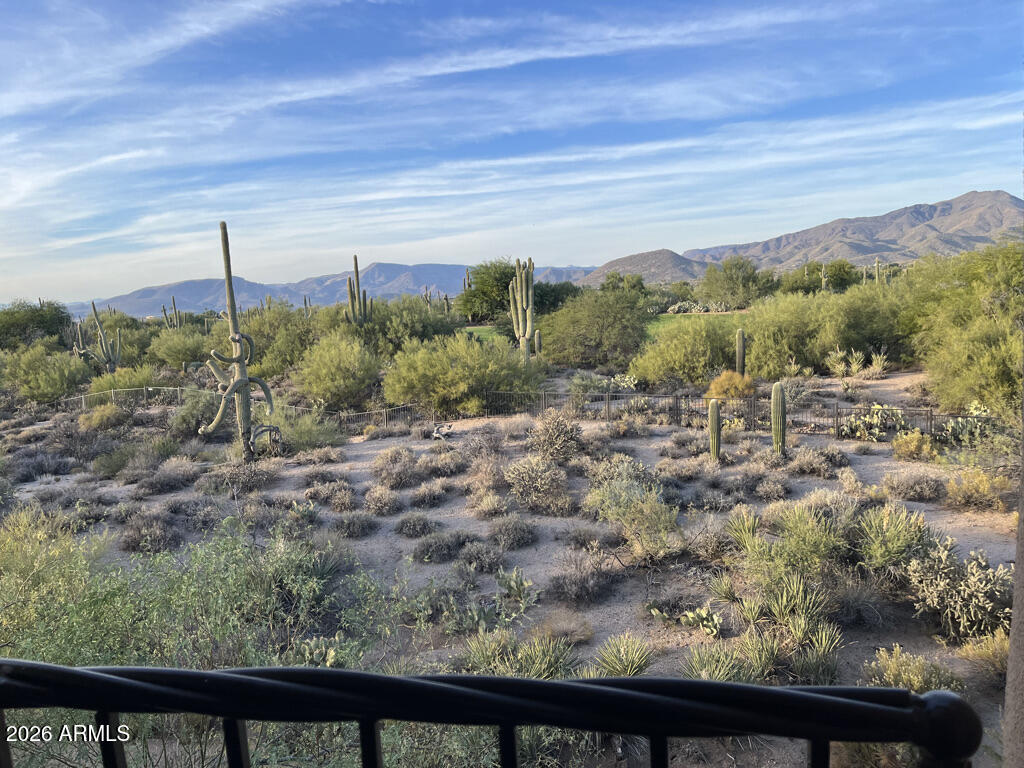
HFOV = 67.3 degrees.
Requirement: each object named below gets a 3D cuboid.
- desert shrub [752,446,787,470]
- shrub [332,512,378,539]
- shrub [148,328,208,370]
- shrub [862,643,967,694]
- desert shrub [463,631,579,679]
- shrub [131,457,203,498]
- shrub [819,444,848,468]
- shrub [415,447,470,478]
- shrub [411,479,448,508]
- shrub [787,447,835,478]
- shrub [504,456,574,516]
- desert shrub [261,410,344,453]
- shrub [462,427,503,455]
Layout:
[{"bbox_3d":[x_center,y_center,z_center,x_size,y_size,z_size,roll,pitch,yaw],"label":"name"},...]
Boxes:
[{"bbox_3d":[6.772,1.916,20.237,0.949,0.557,0.854,0,9,18],"label":"desert shrub"},{"bbox_3d":[-3.444,3.046,16.920,0.986,0.449,0.916,0,6,0],"label":"shrub"},{"bbox_3d":[-28.186,-2.873,65.000,4.900,3.500,4.500,0,6,0],"label":"shrub"},{"bbox_3d":[5.129,3.631,9.850,1.280,0.500,1.100,0,6,0],"label":"shrub"},{"bbox_3d":[0.105,3.340,9.533,1.443,0.564,0.938,-3,7,-1],"label":"desert shrub"},{"bbox_3d":[-10.107,2.605,22.337,1.981,1.022,1.684,-6,9,-25],"label":"shrub"},{"bbox_3d":[10.070,2.187,24.083,0.924,0.593,0.865,0,6,0],"label":"shrub"},{"bbox_3d":[-2.061,2.275,22.500,1.578,0.761,1.184,0,6,0],"label":"shrub"},{"bbox_3d":[-1.890,2.427,17.393,0.861,0.596,0.818,-4,8,-7],"label":"shrub"},{"bbox_3d":[8.373,2.154,21.583,1.274,0.787,1.147,0,6,0],"label":"shrub"},{"bbox_3d":[0.669,2.468,18.700,1.700,1.300,1.500,0,6,0],"label":"shrub"},{"bbox_3d":[-7.257,1.479,26.663,2.826,1.280,2.402,-5,9,-15],"label":"desert shrub"},{"bbox_3d":[-0.906,1.635,22.983,1.198,0.744,1.138,-3,8,-2],"label":"shrub"}]

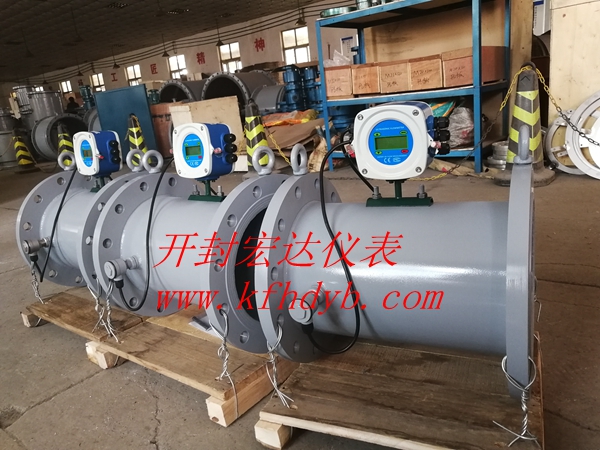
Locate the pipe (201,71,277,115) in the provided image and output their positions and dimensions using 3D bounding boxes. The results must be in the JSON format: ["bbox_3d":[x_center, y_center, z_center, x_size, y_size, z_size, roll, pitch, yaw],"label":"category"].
[{"bbox_3d":[-1.070,-2.260,8.840,1.230,1.230,0.950,4,19,36],"label":"pipe"}]

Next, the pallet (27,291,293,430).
[{"bbox_3d":[-0.384,0.283,1.365,0.920,0.082,0.430,6,20,38],"label":"pallet"}]

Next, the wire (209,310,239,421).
[{"bbox_3d":[-0.151,0.283,0.956,0.047,0.225,0.038,6,20,38],"label":"wire"}]

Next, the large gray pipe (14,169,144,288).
[{"bbox_3d":[-0.663,0.035,1.663,0.500,0.450,0.450,6,21,40],"label":"large gray pipe"}]

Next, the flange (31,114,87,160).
[{"bbox_3d":[-4.210,-1.530,8.320,0.540,0.840,0.840,4,19,36],"label":"flange"}]

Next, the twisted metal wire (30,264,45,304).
[{"bbox_3d":[-0.865,0.201,1.543,0.038,0.130,0.030,6,20,39],"label":"twisted metal wire"}]

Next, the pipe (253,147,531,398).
[{"bbox_3d":[0.206,0.085,0.920,0.445,0.420,0.405,1,17,26],"label":"pipe"}]

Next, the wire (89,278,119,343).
[{"bbox_3d":[-0.569,0.252,1.362,0.062,0.165,0.055,6,20,39],"label":"wire"}]

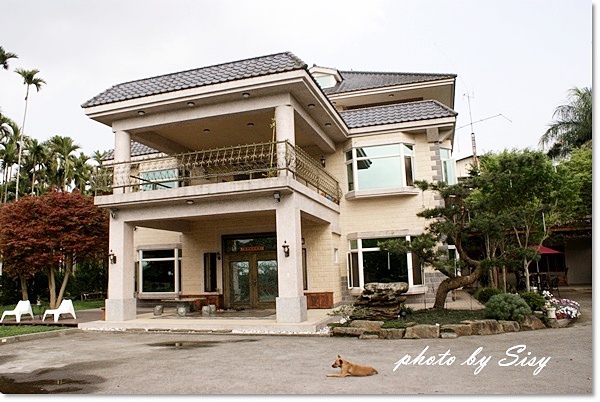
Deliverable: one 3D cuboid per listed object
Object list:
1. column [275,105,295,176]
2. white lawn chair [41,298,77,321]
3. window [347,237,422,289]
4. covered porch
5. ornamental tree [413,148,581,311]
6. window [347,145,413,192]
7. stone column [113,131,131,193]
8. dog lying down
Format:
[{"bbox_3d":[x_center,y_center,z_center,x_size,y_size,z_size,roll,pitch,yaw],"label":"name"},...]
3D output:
[{"bbox_3d":[-0.470,-1.775,14.362,0.591,2.373,0.591,-2,-9,0],"label":"column"},{"bbox_3d":[-8.485,3.863,15.900,0.740,0.720,0.920,-5,-10,18],"label":"white lawn chair"},{"bbox_3d":[3.394,2.428,17.980,2.944,1.979,0.463,-5,-10,18],"label":"window"},{"bbox_3d":[-2.661,2.035,16.491,6.932,4.194,5.711,-5,-10,18],"label":"covered porch"},{"bbox_3d":[6.685,1.005,15.900,5.400,5.200,4.000,-6,-10,23],"label":"ornamental tree"},{"bbox_3d":[3.238,-1.363,18.601,2.816,1.871,0.463,-5,-10,18],"label":"window"},{"bbox_3d":[-6.423,-1.260,16.248,0.591,2.373,0.591,-5,-10,18],"label":"stone column"},{"bbox_3d":[0.811,2.597,7.199,0.850,0.350,0.290,-2,-9,-3],"label":"dog lying down"}]

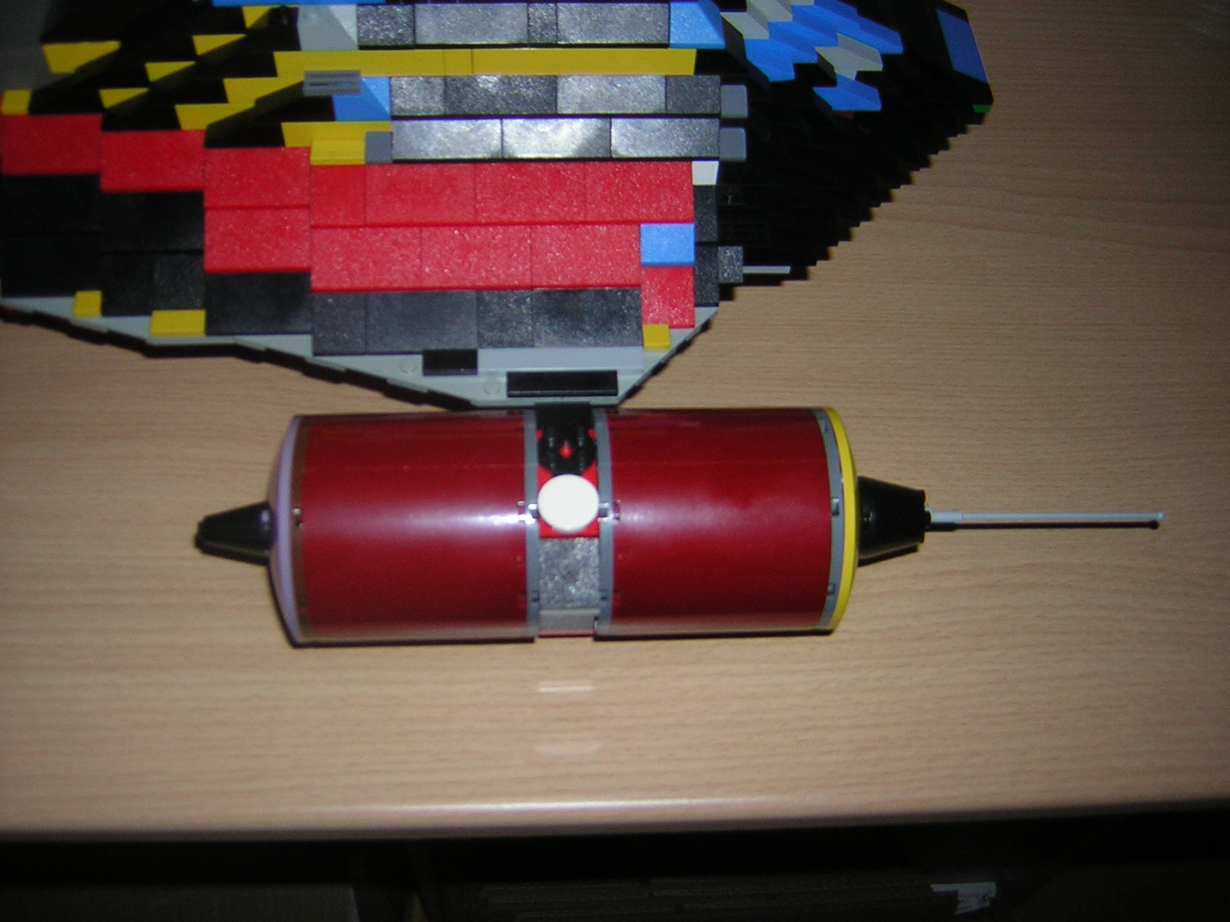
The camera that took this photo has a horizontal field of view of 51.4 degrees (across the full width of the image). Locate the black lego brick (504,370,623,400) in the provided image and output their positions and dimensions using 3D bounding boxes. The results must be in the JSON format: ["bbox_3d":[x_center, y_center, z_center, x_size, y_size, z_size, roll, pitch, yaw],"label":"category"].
[{"bbox_3d":[-0.015,-0.022,0.367,0.032,0.003,0.008,-1,60,-4],"label":"black lego brick"}]

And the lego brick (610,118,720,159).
[{"bbox_3d":[0.015,-0.097,0.377,0.032,0.010,0.016,-1,58,-3],"label":"lego brick"}]

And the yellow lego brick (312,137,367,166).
[{"bbox_3d":[-0.080,-0.090,0.370,0.016,0.003,0.008,-1,58,-4],"label":"yellow lego brick"}]

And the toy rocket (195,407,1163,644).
[{"bbox_3d":[0.020,0.018,0.367,0.278,0.066,0.065,0,58,-2],"label":"toy rocket"}]

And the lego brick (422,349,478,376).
[{"bbox_3d":[-0.047,-0.029,0.368,0.016,0.003,0.008,-1,58,-3],"label":"lego brick"}]

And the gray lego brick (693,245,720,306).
[{"bbox_3d":[0.027,-0.059,0.390,0.008,0.010,0.024,-1,58,-3],"label":"gray lego brick"}]

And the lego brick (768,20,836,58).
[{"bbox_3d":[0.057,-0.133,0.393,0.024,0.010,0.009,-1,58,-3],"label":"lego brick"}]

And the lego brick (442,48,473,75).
[{"bbox_3d":[-0.044,-0.116,0.362,0.008,0.010,0.008,-1,58,-4],"label":"lego brick"}]

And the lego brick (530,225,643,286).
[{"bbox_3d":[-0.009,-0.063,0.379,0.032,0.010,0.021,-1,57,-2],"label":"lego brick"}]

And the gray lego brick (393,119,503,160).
[{"bbox_3d":[-0.049,-0.096,0.373,0.032,0.010,0.016,-1,58,-3],"label":"gray lego brick"}]

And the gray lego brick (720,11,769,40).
[{"bbox_3d":[0.038,-0.130,0.374,0.016,0.011,0.008,-1,60,-4],"label":"gray lego brick"}]

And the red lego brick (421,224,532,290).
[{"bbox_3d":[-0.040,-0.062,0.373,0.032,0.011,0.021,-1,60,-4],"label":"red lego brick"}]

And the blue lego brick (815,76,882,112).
[{"bbox_3d":[0.073,-0.118,0.407,0.024,0.010,0.008,-1,58,-3],"label":"blue lego brick"}]

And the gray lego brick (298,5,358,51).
[{"bbox_3d":[-0.079,-0.122,0.352,0.016,0.011,0.016,-1,60,-4],"label":"gray lego brick"}]

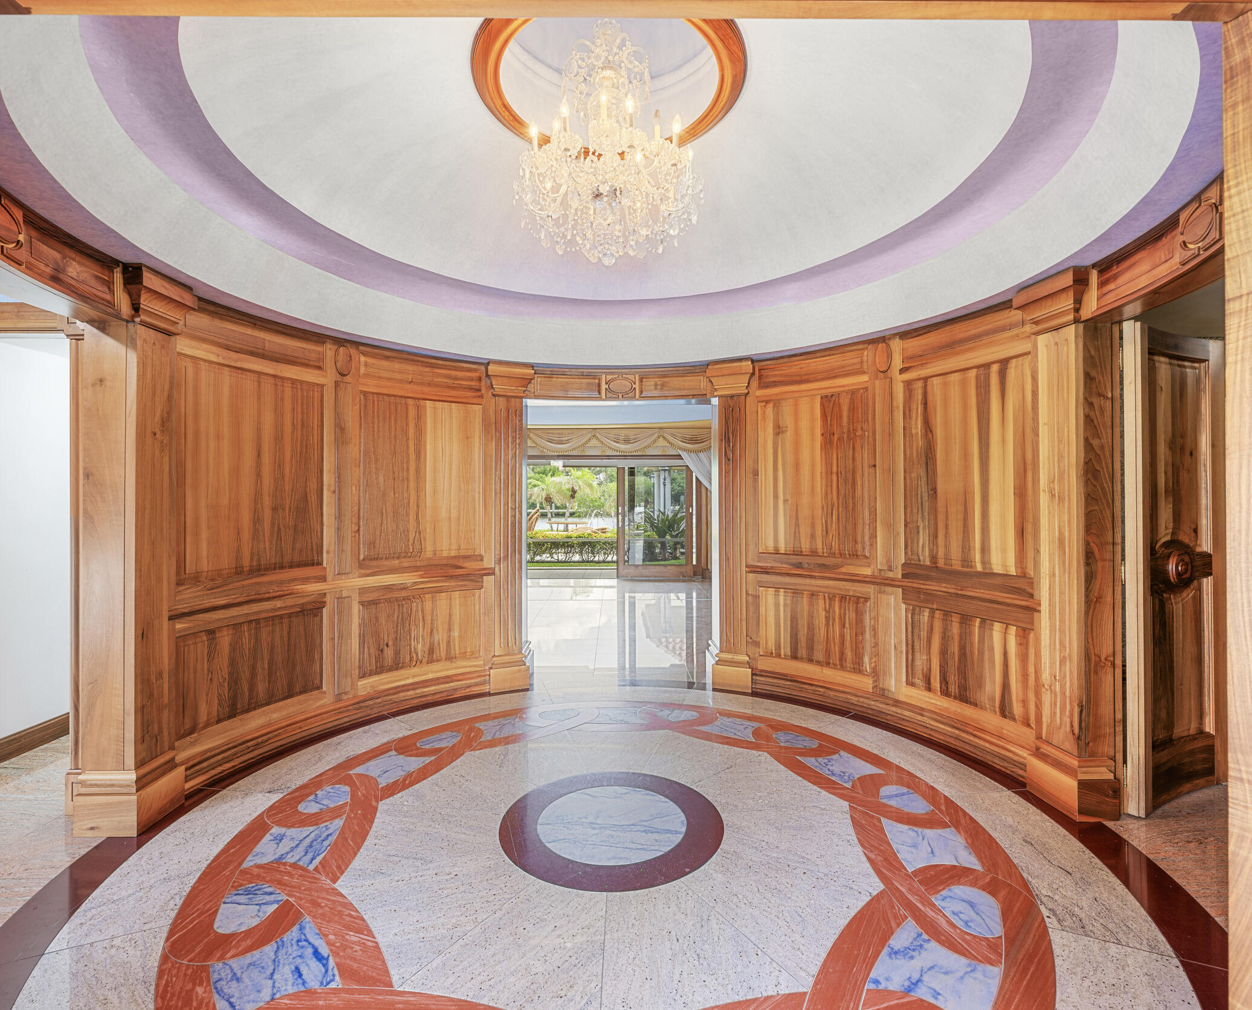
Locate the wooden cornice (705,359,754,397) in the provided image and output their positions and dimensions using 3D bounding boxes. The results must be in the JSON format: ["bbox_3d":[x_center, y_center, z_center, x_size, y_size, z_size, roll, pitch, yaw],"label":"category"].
[{"bbox_3d":[0.744,-0.883,4.159,0.318,0.222,0.087,0,0,20],"label":"wooden cornice"}]

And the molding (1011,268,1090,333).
[{"bbox_3d":[1.868,-0.883,2.591,0.087,0.222,0.318,0,0,-7],"label":"molding"}]

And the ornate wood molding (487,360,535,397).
[{"bbox_3d":[-0.817,-0.877,4.161,0.318,0.222,0.087,0,0,-21],"label":"ornate wood molding"}]

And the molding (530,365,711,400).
[{"bbox_3d":[-0.042,-0.886,4.306,1.273,0.221,0.161,0,0,0],"label":"molding"}]

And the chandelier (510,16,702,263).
[{"bbox_3d":[-0.075,-1.535,2.474,0.791,1.052,0.791,0,0,0],"label":"chandelier"}]

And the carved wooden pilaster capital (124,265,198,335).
[{"bbox_3d":[-1.989,-0.868,2.525,0.087,0.222,0.318,0,0,-2],"label":"carved wooden pilaster capital"}]

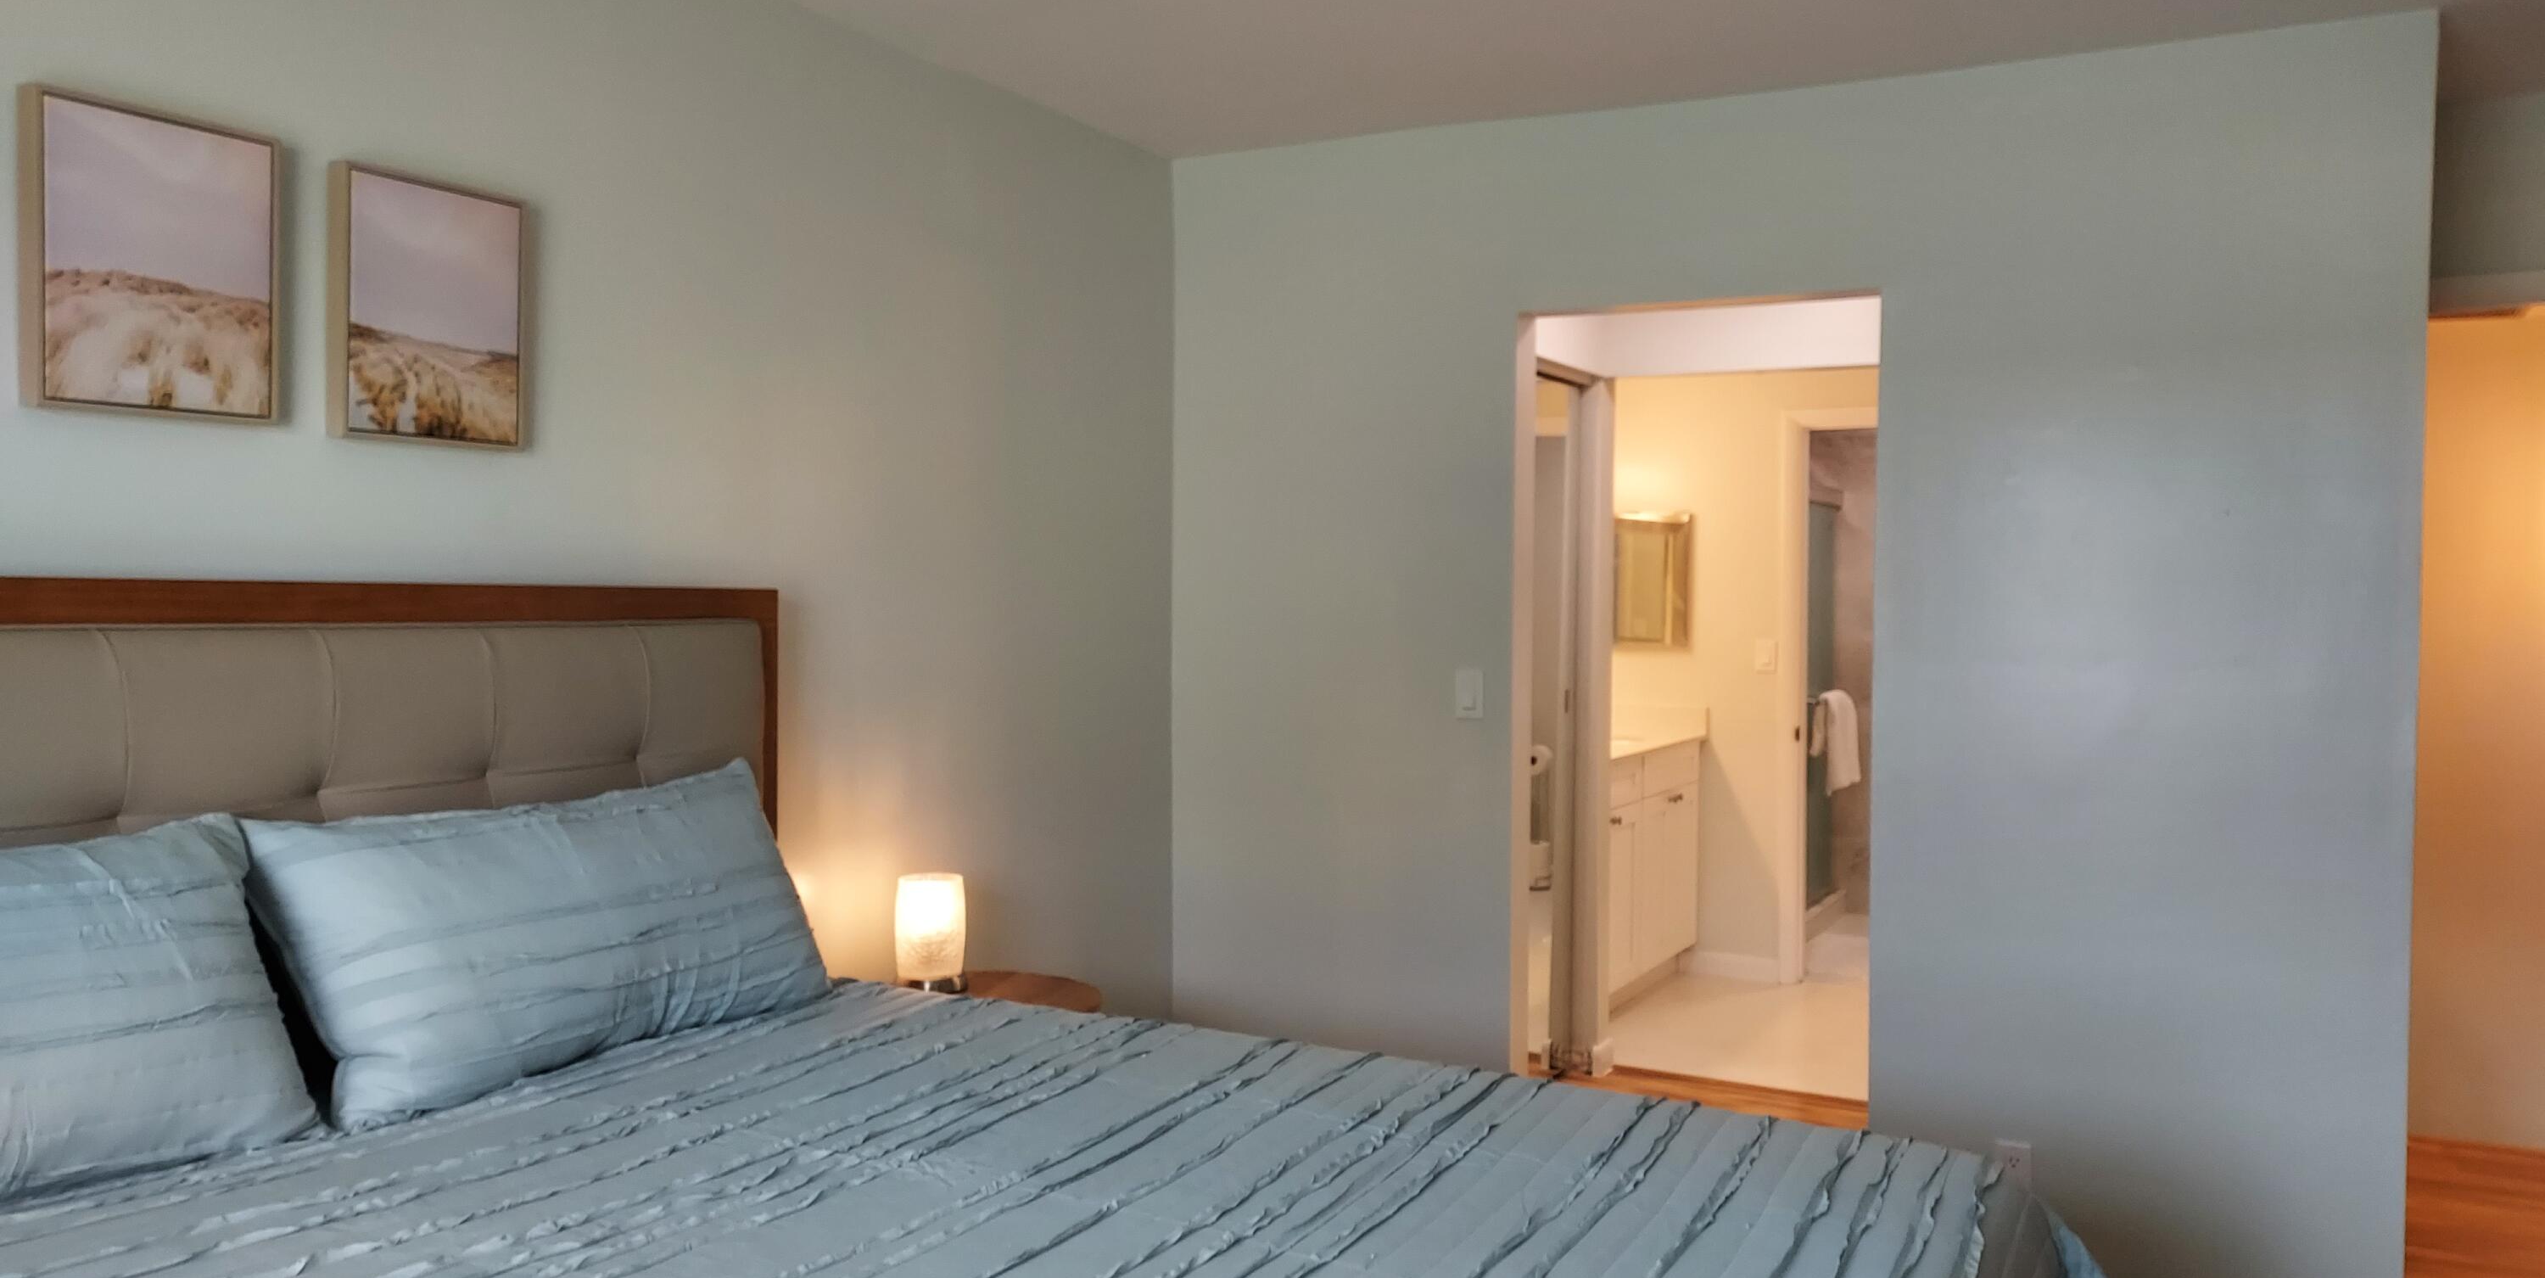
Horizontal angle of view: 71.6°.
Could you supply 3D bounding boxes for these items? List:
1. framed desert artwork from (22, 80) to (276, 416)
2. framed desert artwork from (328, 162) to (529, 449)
[{"bbox_3d":[-1.355,-0.452,2.145,0.040,0.363,0.286,1,2,28],"label":"framed desert artwork"},{"bbox_3d":[-1.180,-0.453,2.481,0.040,0.363,0.286,1,2,28],"label":"framed desert artwork"}]

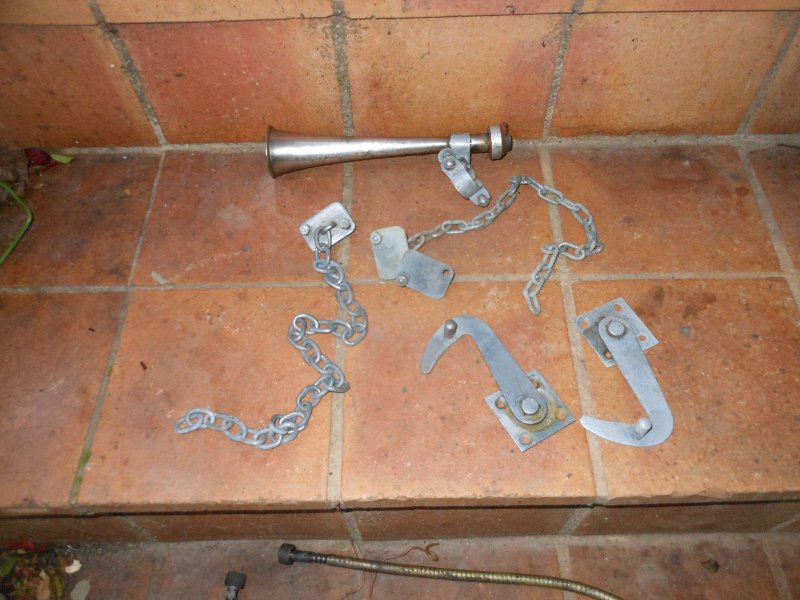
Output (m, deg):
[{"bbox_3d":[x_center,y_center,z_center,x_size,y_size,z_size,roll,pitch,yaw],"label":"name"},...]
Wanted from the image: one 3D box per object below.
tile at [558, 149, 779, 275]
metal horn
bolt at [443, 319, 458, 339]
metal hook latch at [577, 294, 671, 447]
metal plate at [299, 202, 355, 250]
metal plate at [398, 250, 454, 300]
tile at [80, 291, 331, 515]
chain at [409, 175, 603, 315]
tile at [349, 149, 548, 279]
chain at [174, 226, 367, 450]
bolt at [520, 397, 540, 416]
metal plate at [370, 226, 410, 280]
[{"bbox_3d":[0.267,-0.091,0.675,0.202,0.019,0.165,-1,59,1],"label":"tile"},{"bbox_3d":[-0.009,-0.168,0.715,0.269,0.059,0.059,-3,60,-1],"label":"metal horn"},{"bbox_3d":[0.047,0.029,0.607,0.012,0.017,0.012,-1,60,1],"label":"bolt"},{"bbox_3d":[0.204,0.058,0.593,0.080,0.026,0.153,4,60,3],"label":"metal hook latch"},{"bbox_3d":[-0.073,-0.073,0.646,0.056,0.006,0.037,-38,65,-20],"label":"metal plate"},{"bbox_3d":[0.026,-0.025,0.652,0.058,0.006,0.044,26,63,15],"label":"metal plate"},{"bbox_3d":[-0.159,0.082,0.583,0.201,0.023,0.208,-1,59,1],"label":"tile"},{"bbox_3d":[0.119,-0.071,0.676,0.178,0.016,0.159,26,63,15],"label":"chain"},{"bbox_3d":[0.054,-0.096,0.713,0.216,0.020,0.178,-1,60,1],"label":"tile"},{"bbox_3d":[-0.096,0.029,0.621,0.132,0.018,0.258,17,61,11],"label":"chain"},{"bbox_3d":[0.109,0.092,0.547,0.015,0.012,0.015,-1,59,1],"label":"bolt"},{"bbox_3d":[-0.008,-0.046,0.628,0.034,0.006,0.061,-9,59,-4],"label":"metal plate"}]

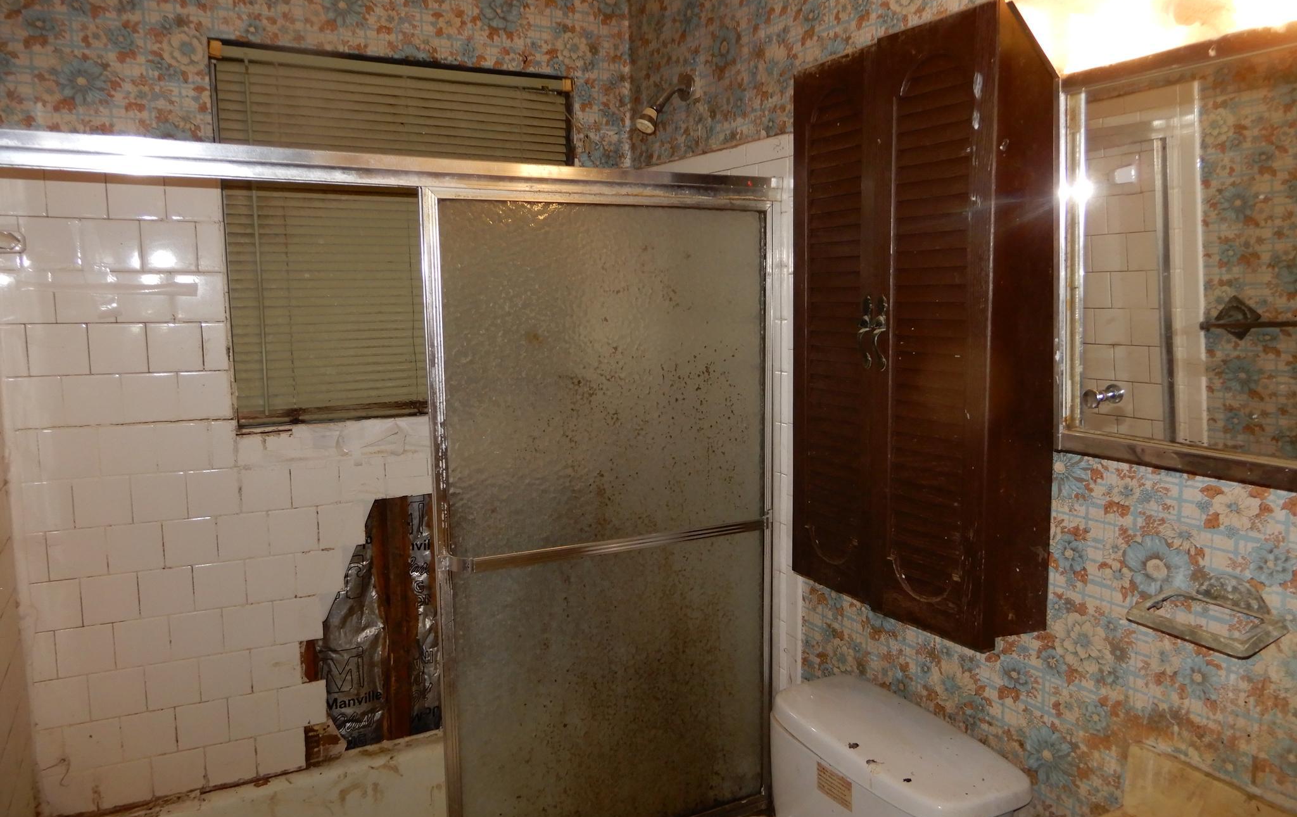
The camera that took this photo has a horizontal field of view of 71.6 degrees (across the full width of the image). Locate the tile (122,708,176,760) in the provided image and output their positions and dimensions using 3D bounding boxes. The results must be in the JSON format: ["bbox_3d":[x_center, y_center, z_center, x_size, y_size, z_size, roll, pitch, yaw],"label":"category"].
[{"bbox_3d":[-1.137,0.740,2.048,0.108,0.108,0.009,-4,7,-27],"label":"tile"}]

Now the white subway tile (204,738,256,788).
[{"bbox_3d":[-0.988,0.842,2.135,0.108,0.106,0.008,-4,8,-25],"label":"white subway tile"}]

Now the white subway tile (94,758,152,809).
[{"bbox_3d":[-1.186,0.854,2.044,0.108,0.106,0.008,-4,8,-25],"label":"white subway tile"}]

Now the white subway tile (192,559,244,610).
[{"bbox_3d":[-0.998,0.409,2.088,0.108,0.108,0.009,-4,7,-27],"label":"white subway tile"}]

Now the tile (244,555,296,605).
[{"bbox_3d":[-0.889,0.400,2.115,0.108,0.108,0.009,-4,7,-25],"label":"tile"}]

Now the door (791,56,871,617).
[{"bbox_3d":[0.325,-0.134,1.556,0.020,0.905,0.220,-4,7,-28],"label":"door"}]

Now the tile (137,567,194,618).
[{"bbox_3d":[-1.094,0.416,2.038,0.108,0.108,0.009,-4,7,-27],"label":"tile"}]

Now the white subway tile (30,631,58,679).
[{"bbox_3d":[-1.308,0.536,1.946,0.047,0.108,0.008,-4,8,-25],"label":"white subway tile"}]

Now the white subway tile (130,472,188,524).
[{"bbox_3d":[-1.089,0.195,2.005,0.108,0.108,0.008,-4,8,-25],"label":"white subway tile"}]

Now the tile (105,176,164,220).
[{"bbox_3d":[-1.078,-0.452,1.896,0.108,0.108,0.009,-4,9,-25],"label":"tile"}]

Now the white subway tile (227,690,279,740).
[{"bbox_3d":[-0.939,0.731,2.144,0.108,0.108,0.008,-4,8,-25],"label":"white subway tile"}]

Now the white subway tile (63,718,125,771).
[{"bbox_3d":[-1.233,0.745,1.996,0.108,0.108,0.009,-4,7,-28],"label":"white subway tile"}]

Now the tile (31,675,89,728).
[{"bbox_3d":[-1.284,0.643,1.971,0.104,0.108,0.008,-4,8,-25],"label":"tile"}]

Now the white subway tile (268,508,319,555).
[{"bbox_3d":[-0.831,0.286,2.111,0.107,0.107,0.010,-3,8,-24],"label":"white subway tile"}]

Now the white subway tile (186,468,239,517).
[{"bbox_3d":[-0.988,0.189,2.046,0.108,0.108,0.009,-4,7,-25],"label":"white subway tile"}]

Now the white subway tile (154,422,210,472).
[{"bbox_3d":[-1.048,0.085,2.021,0.108,0.108,0.009,-4,7,-28],"label":"white subway tile"}]

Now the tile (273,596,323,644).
[{"bbox_3d":[-0.831,0.502,2.139,0.107,0.107,0.010,-3,8,-24],"label":"tile"}]

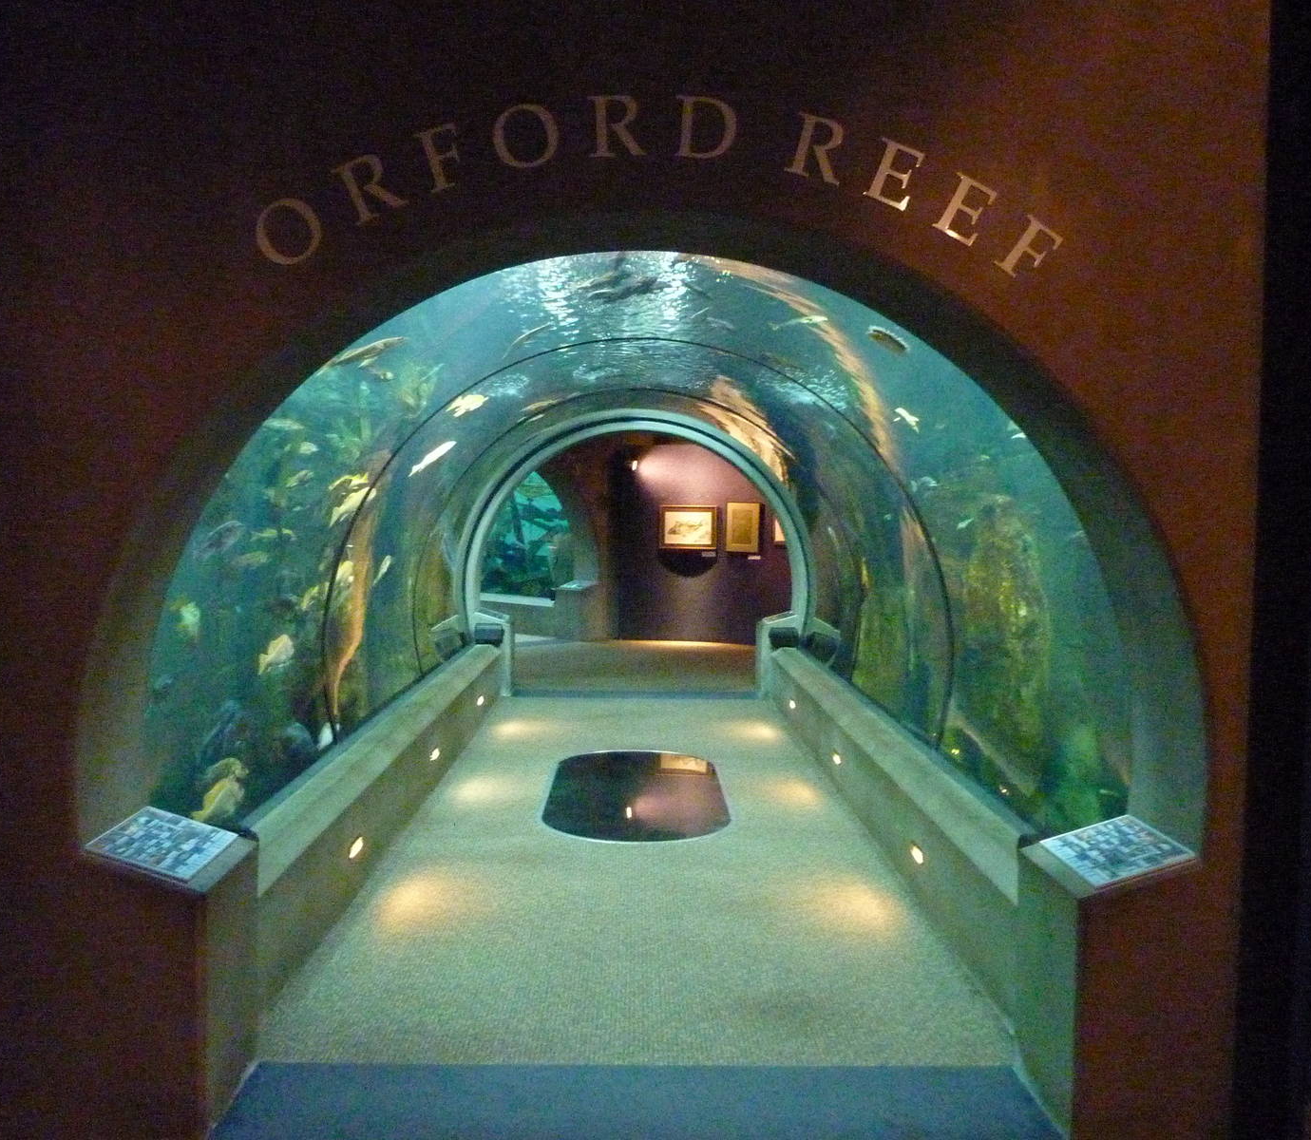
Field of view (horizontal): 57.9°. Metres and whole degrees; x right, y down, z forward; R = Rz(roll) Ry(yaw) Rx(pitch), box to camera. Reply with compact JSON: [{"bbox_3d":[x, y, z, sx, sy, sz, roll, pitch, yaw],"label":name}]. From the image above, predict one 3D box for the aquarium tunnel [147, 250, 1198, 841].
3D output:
[{"bbox_3d":[-0.088,0.010,6.651,2.948,2.203,6.804,1,3,-1],"label":"aquarium tunnel"}]

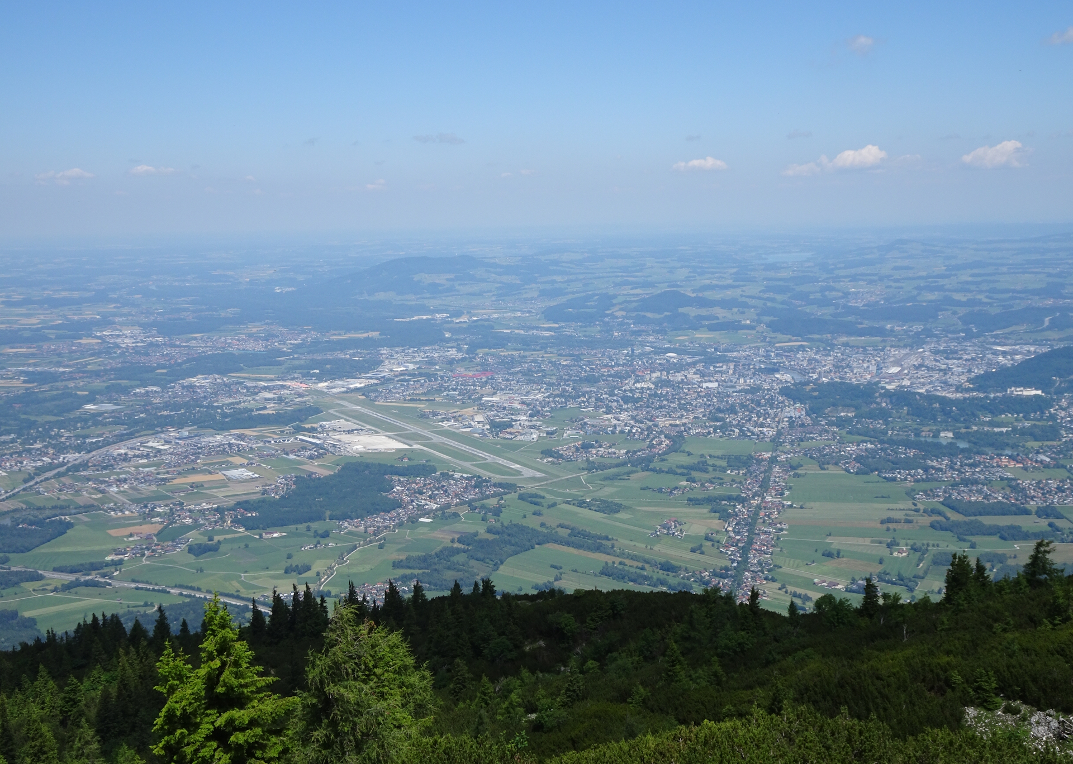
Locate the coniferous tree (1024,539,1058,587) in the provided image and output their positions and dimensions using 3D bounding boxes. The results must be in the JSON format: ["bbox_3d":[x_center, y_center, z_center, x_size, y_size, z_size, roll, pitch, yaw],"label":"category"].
[{"bbox_3d":[49.220,17.860,130.000,3.350,5.220,3.350,2,8,21],"label":"coniferous tree"}]

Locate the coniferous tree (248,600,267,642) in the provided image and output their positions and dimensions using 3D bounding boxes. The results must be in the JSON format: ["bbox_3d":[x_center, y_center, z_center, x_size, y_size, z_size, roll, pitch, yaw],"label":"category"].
[{"bbox_3d":[-42.870,37.130,205.000,2.840,7.300,2.840,-2,8,-12],"label":"coniferous tree"}]

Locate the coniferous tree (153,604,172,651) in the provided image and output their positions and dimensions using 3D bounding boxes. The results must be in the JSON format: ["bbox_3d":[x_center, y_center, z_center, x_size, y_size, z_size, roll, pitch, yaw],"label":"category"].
[{"bbox_3d":[-56.160,37.230,200.000,3.020,7.640,3.020,-3,8,-16],"label":"coniferous tree"}]

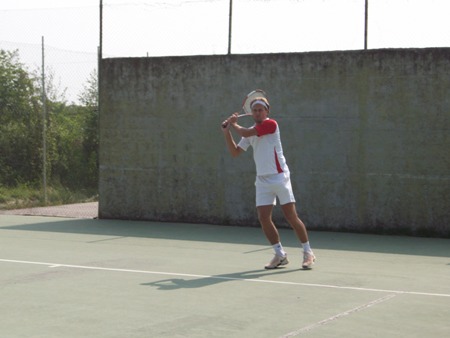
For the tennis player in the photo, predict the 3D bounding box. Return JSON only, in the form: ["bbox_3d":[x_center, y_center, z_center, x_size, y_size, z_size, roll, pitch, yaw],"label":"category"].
[{"bbox_3d":[0.461,0.148,11.300,0.760,1.810,0.720,-1,2,-42],"label":"tennis player"}]

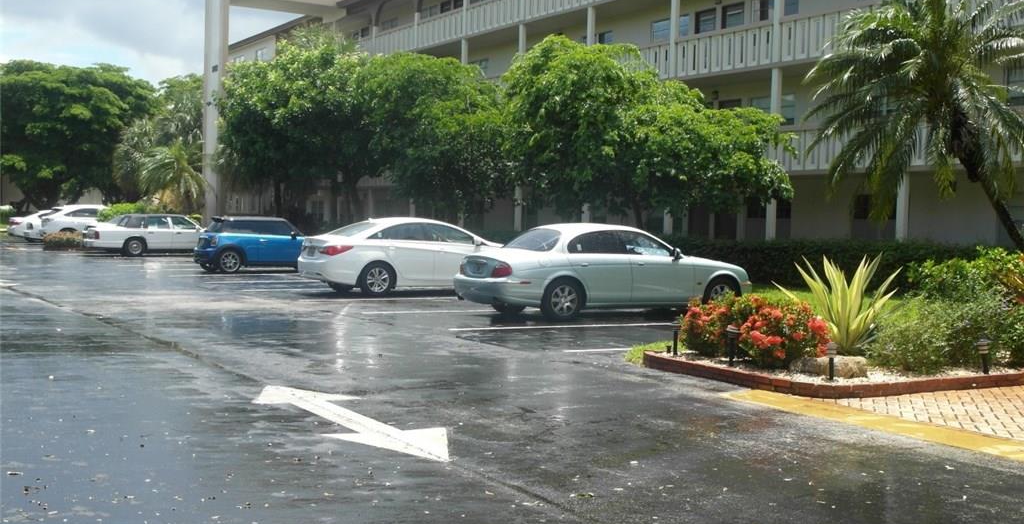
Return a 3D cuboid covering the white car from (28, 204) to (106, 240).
[{"bbox_3d":[-17.850,-1.515,53.841,4.750,1.630,1.870,1,2,-30],"label":"white car"}]

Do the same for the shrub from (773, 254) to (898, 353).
[{"bbox_3d":[3.613,0.499,13.750,1.280,1.040,1.200,2,2,15],"label":"shrub"}]

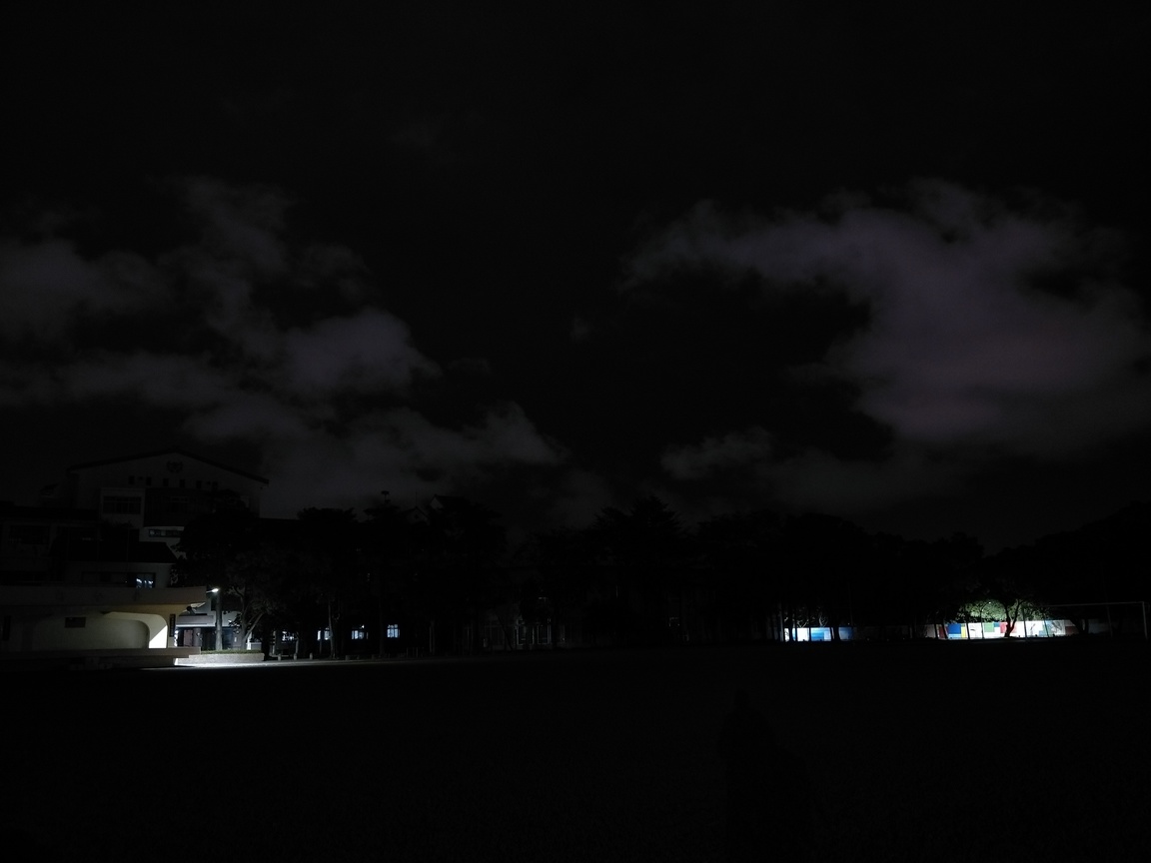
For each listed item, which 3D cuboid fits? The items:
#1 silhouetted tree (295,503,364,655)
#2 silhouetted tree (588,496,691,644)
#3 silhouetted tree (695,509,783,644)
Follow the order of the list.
[{"bbox_3d":[-17.696,10.956,60.225,4.900,10.910,4.900,-1,-14,0],"label":"silhouetted tree"},{"bbox_3d":[5.653,12.253,74.172,9.000,13.140,9.000,-1,-14,0],"label":"silhouetted tree"},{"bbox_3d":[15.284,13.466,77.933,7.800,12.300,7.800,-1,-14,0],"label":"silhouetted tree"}]

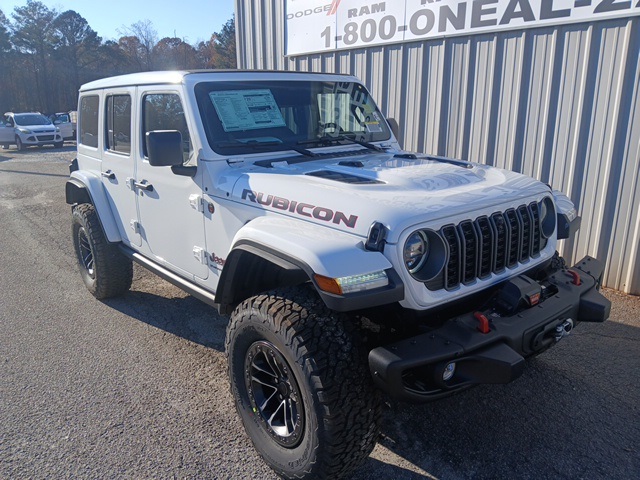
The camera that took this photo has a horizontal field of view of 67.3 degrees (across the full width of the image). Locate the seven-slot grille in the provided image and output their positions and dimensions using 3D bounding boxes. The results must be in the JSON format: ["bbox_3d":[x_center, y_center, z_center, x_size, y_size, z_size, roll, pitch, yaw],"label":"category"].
[{"bbox_3d":[0.819,0.012,2.256,0.900,0.340,0.100,-13,19,-38],"label":"seven-slot grille"}]

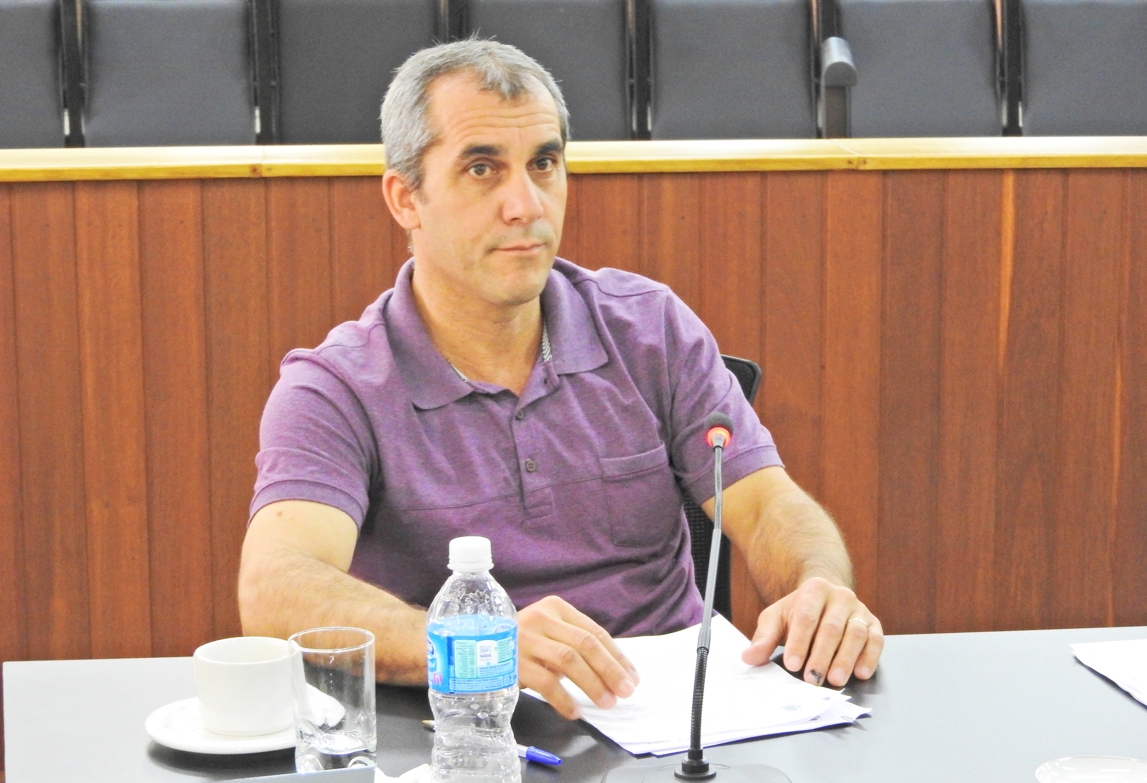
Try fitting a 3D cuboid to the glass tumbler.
[{"bbox_3d":[-0.181,0.237,2.138,0.066,0.100,0.066,0,11,0],"label":"glass tumbler"}]

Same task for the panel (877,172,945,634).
[{"bbox_3d":[0.560,0.076,4.727,0.102,0.893,0.018,-1,11,-6],"label":"panel"}]

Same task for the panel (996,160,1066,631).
[{"bbox_3d":[0.761,0.073,4.748,0.107,0.890,0.018,-1,11,-6],"label":"panel"}]

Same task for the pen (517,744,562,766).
[{"bbox_3d":[-0.064,0.272,2.192,0.153,0.012,0.012,10,15,42],"label":"pen"}]

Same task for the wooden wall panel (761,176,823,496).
[{"bbox_3d":[0.359,0.079,4.706,0.103,0.895,0.018,-1,11,-6],"label":"wooden wall panel"}]

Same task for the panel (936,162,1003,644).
[{"bbox_3d":[0.659,0.074,4.738,0.098,0.892,0.018,-1,11,-6],"label":"panel"}]

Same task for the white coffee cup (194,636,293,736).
[{"bbox_3d":[-0.257,0.231,2.229,0.085,0.060,0.100,0,11,0],"label":"white coffee cup"}]

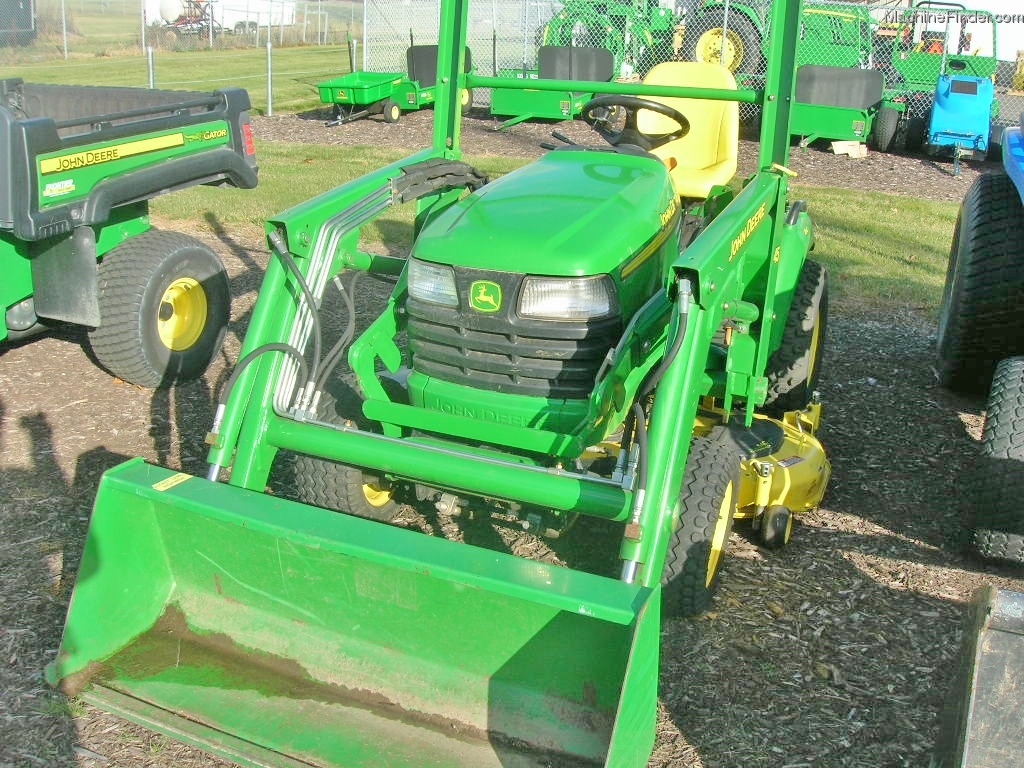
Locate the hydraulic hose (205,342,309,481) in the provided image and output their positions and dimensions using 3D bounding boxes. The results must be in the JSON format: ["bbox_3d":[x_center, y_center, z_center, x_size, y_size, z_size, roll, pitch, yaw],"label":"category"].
[{"bbox_3d":[-0.646,0.044,2.522,0.160,0.330,0.250,10,22,22],"label":"hydraulic hose"}]

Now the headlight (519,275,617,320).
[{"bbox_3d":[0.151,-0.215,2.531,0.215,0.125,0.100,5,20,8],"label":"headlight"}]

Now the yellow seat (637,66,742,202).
[{"bbox_3d":[0.664,-0.953,3.857,0.430,0.510,0.480,10,22,22],"label":"yellow seat"}]

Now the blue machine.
[{"bbox_3d":[5.372,-3.146,12.100,0.700,1.050,1.150,12,23,26],"label":"blue machine"}]

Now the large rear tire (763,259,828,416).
[{"bbox_3d":[1.077,-0.194,4.058,0.290,0.650,0.650,10,22,22],"label":"large rear tire"}]

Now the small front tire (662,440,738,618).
[{"bbox_3d":[0.471,0.377,2.735,0.210,0.460,0.460,9,22,19],"label":"small front tire"}]

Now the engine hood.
[{"bbox_3d":[0.114,-0.471,2.860,0.590,0.320,0.870,10,22,22],"label":"engine hood"}]

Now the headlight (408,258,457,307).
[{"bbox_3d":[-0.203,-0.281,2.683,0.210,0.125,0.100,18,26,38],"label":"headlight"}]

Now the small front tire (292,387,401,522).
[{"bbox_3d":[-0.476,0.210,3.129,0.210,0.460,0.460,9,22,19],"label":"small front tire"}]

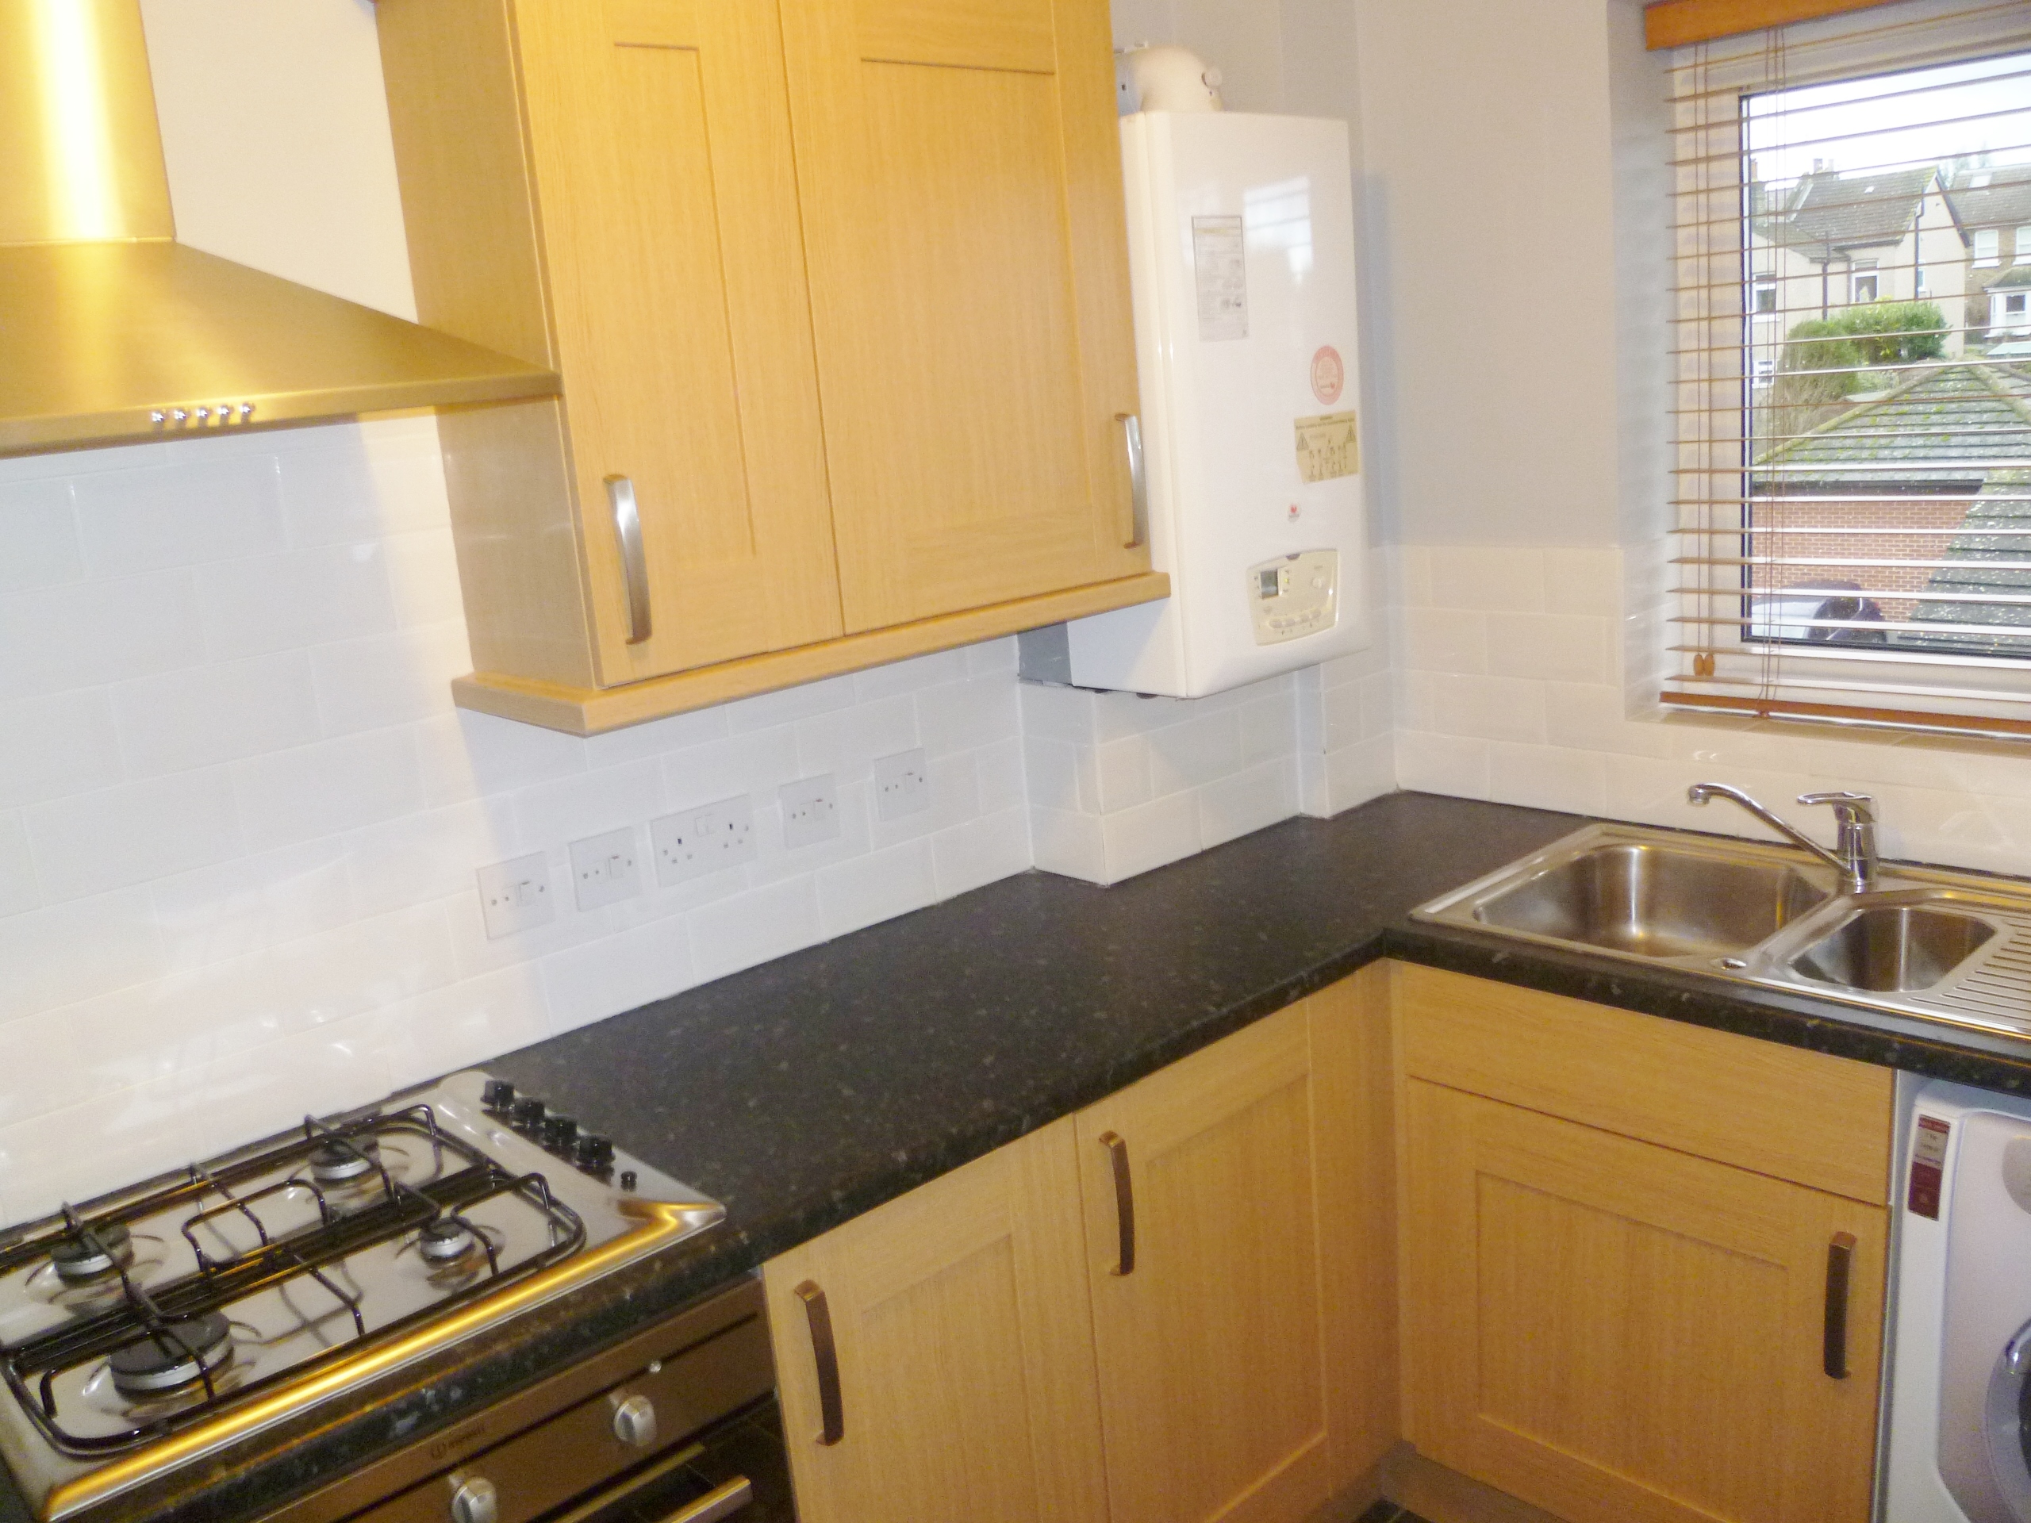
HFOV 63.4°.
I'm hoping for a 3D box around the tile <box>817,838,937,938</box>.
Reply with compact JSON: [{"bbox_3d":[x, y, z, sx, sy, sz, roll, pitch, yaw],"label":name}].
[{"bbox_3d":[-0.196,0.175,2.319,0.200,0.096,0.009,-16,17,-40],"label":"tile"}]

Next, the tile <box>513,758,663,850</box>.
[{"bbox_3d":[-0.503,0.062,1.960,0.200,0.100,0.009,-16,17,-40],"label":"tile"}]

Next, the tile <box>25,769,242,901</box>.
[{"bbox_3d":[-0.883,0.071,1.653,0.200,0.100,0.009,-16,17,-40],"label":"tile"}]

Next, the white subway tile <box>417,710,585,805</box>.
[{"bbox_3d":[-0.584,-0.015,1.873,0.200,0.100,0.009,-16,17,-40],"label":"white subway tile"}]

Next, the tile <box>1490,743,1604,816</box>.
[{"bbox_3d":[0.830,0.026,2.560,0.009,0.100,0.200,-16,17,-40],"label":"tile"}]

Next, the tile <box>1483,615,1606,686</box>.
[{"bbox_3d":[0.793,-0.169,2.453,0.009,0.100,0.198,-16,17,-39],"label":"tile"}]

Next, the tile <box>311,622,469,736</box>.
[{"bbox_3d":[-0.664,-0.092,1.787,0.200,0.100,0.009,-16,17,-40],"label":"tile"}]

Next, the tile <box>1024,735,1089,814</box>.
[{"bbox_3d":[0.055,0.019,2.397,0.009,0.100,0.112,-16,17,-39],"label":"tile"}]

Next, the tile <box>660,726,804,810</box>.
[{"bbox_3d":[-0.361,0.020,2.113,0.198,0.100,0.009,-16,17,-39],"label":"tile"}]

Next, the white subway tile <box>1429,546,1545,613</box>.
[{"bbox_3d":[0.735,-0.284,2.554,0.009,0.097,0.198,-16,17,-40],"label":"white subway tile"}]

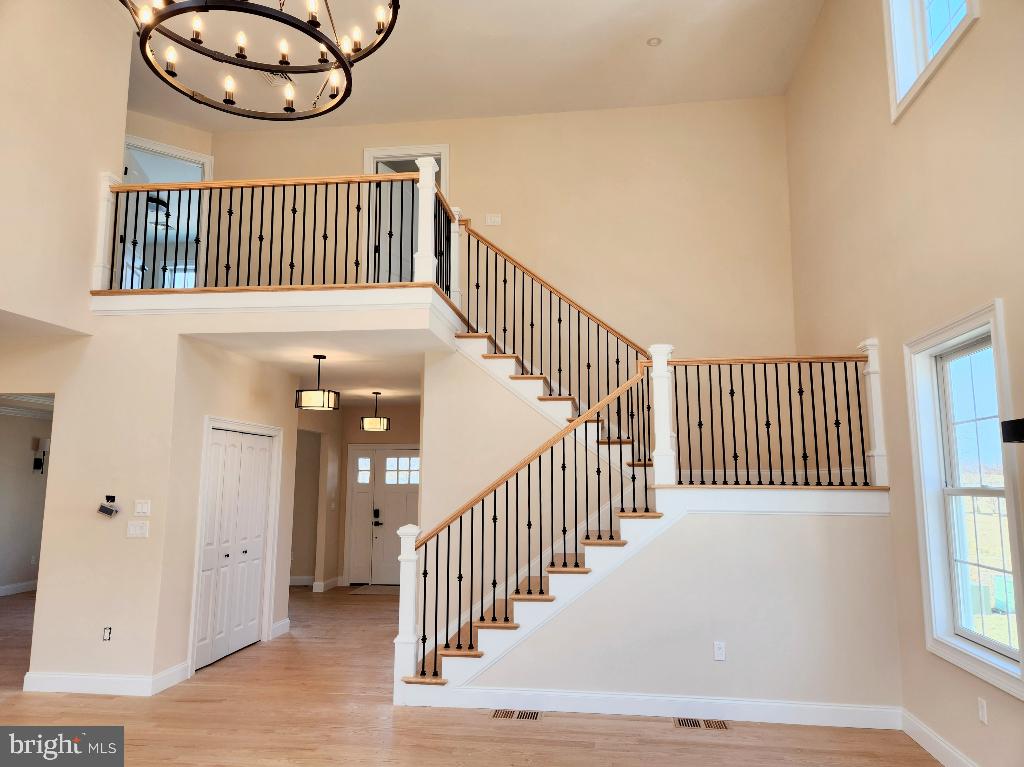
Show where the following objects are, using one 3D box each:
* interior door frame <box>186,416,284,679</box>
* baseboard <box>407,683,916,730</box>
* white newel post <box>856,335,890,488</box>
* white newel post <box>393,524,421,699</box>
[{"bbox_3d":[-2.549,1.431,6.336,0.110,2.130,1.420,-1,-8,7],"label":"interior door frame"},{"bbox_3d":[0.863,2.218,4.676,3.420,0.142,0.020,0,-8,7],"label":"baseboard"},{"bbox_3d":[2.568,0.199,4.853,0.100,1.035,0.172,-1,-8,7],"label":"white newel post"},{"bbox_3d":[-0.757,1.682,5.019,0.178,1.275,0.178,0,-8,7],"label":"white newel post"}]

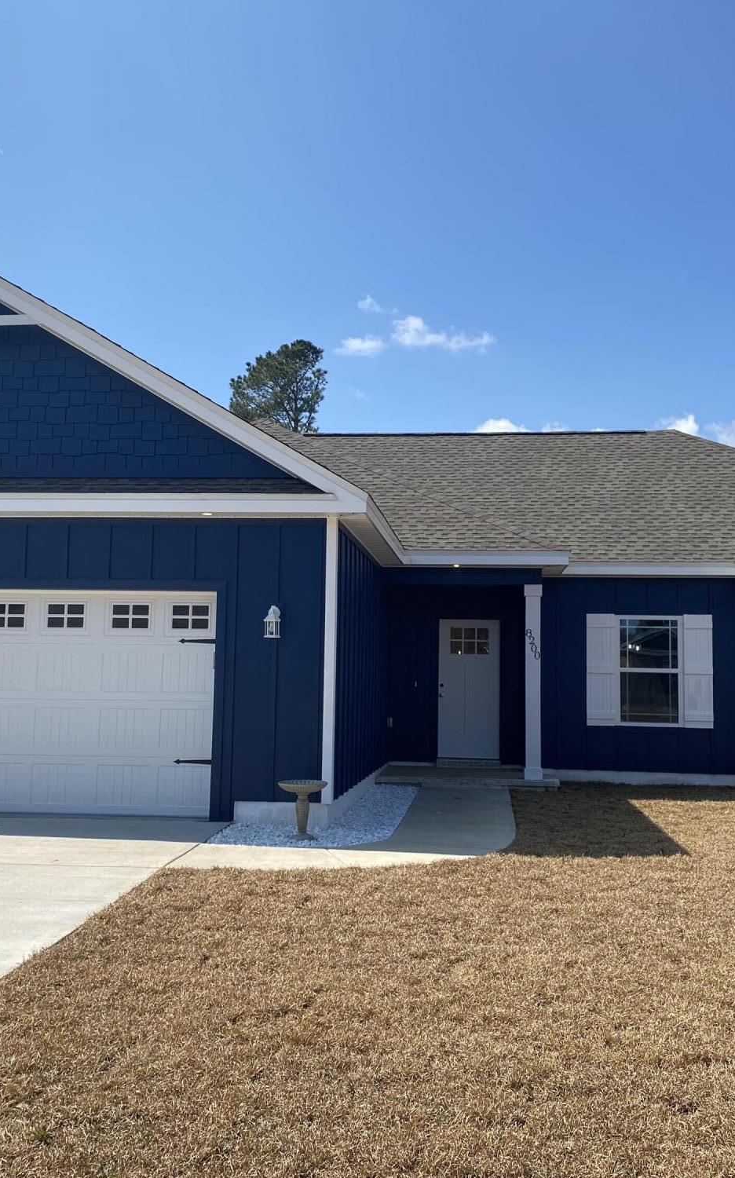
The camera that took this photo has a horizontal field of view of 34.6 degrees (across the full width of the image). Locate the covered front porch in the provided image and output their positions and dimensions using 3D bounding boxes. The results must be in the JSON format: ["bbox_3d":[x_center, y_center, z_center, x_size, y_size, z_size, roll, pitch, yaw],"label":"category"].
[{"bbox_3d":[1.317,1.190,16.239,2.140,2.780,2.100,0,-5,6],"label":"covered front porch"}]

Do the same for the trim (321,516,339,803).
[{"bbox_3d":[-0.347,0.659,11.050,0.103,2.660,0.100,0,-5,6],"label":"trim"}]

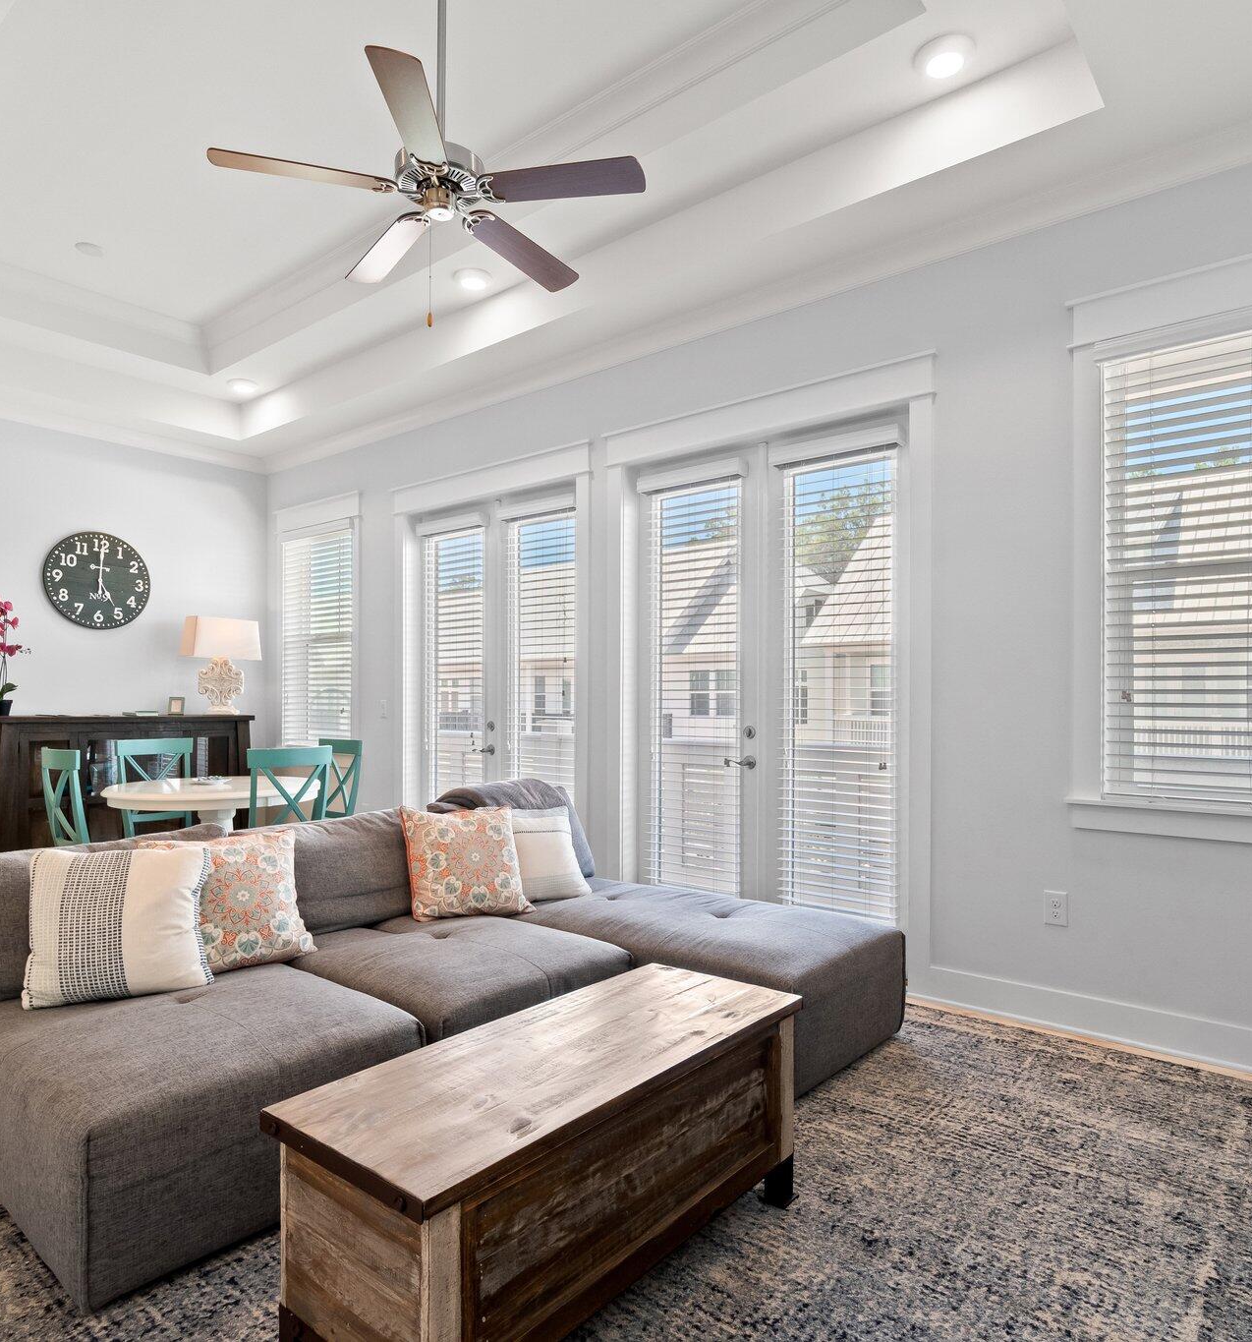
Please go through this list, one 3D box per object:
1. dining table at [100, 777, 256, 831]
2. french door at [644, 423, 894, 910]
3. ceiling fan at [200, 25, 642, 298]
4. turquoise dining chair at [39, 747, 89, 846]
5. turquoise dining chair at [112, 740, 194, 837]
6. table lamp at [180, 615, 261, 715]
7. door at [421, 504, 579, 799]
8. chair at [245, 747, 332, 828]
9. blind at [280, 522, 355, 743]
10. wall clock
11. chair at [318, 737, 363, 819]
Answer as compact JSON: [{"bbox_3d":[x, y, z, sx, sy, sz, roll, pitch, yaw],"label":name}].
[{"bbox_3d":[-2.232,0.990,4.557,1.070,0.750,1.070,-1,-2,39],"label":"dining table"},{"bbox_3d":[0.655,0.123,4.032,1.500,2.420,0.090,-1,-2,39],"label":"french door"},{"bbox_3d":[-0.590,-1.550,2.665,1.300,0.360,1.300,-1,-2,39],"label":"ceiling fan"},{"bbox_3d":[-2.630,0.881,4.301,0.460,0.960,0.520,-1,-2,39],"label":"turquoise dining chair"},{"bbox_3d":[-2.646,0.901,4.888,0.520,0.970,0.450,-2,-2,42],"label":"turquoise dining chair"},{"bbox_3d":[-3.023,-0.035,6.257,0.250,0.720,0.490,-1,-2,39],"label":"table lamp"},{"bbox_3d":[-0.774,0.166,5.202,1.600,2.450,0.090,-1,-2,39],"label":"door"},{"bbox_3d":[-1.829,0.883,4.329,0.450,0.970,0.520,2,-3,-44],"label":"chair"},{"bbox_3d":[-2.302,-0.262,6.254,0.920,1.600,0.060,-1,-2,39],"label":"blind"},{"bbox_3d":[-3.666,-0.631,5.830,0.045,0.670,0.670,-1,-2,39],"label":"wall clock"},{"bbox_3d":[-1.846,0.898,4.798,0.450,0.970,0.520,-1,-2,37],"label":"chair"}]

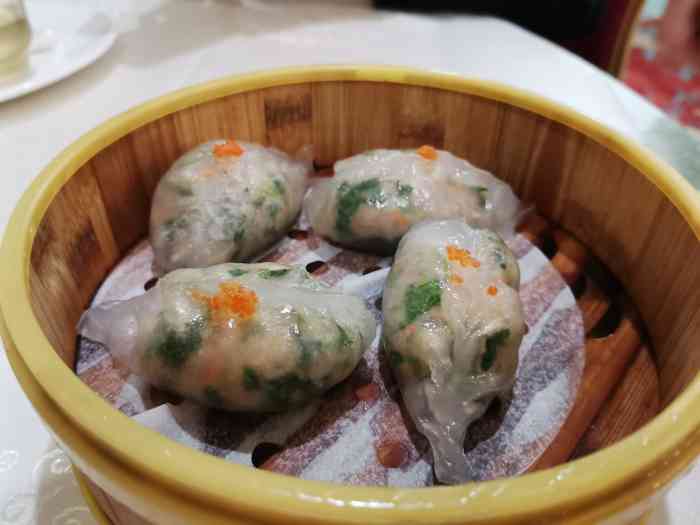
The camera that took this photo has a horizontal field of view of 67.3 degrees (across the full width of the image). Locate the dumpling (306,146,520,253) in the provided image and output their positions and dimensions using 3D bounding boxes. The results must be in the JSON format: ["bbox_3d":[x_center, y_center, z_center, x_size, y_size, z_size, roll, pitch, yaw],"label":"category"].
[{"bbox_3d":[0.020,-0.020,0.166,0.068,0.028,0.035,4,40,3],"label":"dumpling"}]

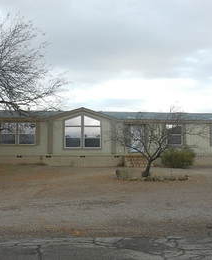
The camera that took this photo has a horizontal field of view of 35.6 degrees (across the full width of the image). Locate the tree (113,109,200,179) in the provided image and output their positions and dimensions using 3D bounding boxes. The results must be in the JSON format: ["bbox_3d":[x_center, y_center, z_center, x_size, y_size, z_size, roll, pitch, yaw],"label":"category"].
[{"bbox_3d":[2.403,0.641,15.400,4.000,3.200,3.700,0,-3,-6],"label":"tree"}]

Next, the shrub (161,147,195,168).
[{"bbox_3d":[5.117,1.941,23.300,2.300,1.500,2.100,0,-3,-6],"label":"shrub"}]

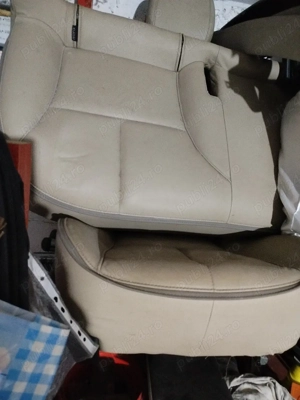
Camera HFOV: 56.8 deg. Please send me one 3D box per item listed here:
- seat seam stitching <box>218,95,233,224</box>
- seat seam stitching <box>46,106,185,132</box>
[{"bbox_3d":[0.216,-0.127,0.774,0.022,0.030,0.410,9,66,-11],"label":"seat seam stitching"},{"bbox_3d":[-0.083,-0.209,0.735,0.371,0.015,0.014,7,66,-12],"label":"seat seam stitching"}]

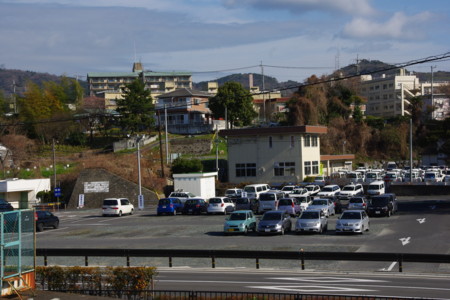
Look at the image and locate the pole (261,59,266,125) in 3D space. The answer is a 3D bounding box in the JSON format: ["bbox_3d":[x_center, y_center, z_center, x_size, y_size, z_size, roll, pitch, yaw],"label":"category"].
[{"bbox_3d":[7.821,-11.782,170.112,0.600,12.800,0.500,-2,-1,0],"label":"pole"}]

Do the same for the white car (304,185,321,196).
[{"bbox_3d":[9.921,4.915,97.016,1.550,1.500,3.750,-2,-1,20],"label":"white car"}]

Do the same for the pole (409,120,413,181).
[{"bbox_3d":[22.049,0.148,99.000,0.220,7.630,0.220,-2,-1,0],"label":"pole"}]

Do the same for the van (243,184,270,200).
[{"bbox_3d":[3.839,5.206,99.521,1.690,1.970,4.650,-2,-1,20],"label":"van"}]

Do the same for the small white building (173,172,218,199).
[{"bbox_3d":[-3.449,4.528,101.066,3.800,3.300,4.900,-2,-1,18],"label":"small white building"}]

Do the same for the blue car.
[{"bbox_3d":[-4.910,5.256,78.662,1.680,1.530,3.850,-2,-1,15],"label":"blue car"}]

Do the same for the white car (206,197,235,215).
[{"bbox_3d":[-0.446,5.567,83.317,1.690,1.600,3.950,-2,-1,14],"label":"white car"}]

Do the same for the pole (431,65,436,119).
[{"bbox_3d":[46.981,-13.104,190.132,0.350,12.600,0.350,-1,-1,0],"label":"pole"}]

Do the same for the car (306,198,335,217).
[{"bbox_3d":[8.890,5.351,77.316,1.700,1.520,4.400,-2,-1,15],"label":"car"}]

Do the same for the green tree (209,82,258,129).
[{"bbox_3d":[1.509,-8.759,163.000,9.000,8.760,8.400,-2,-1,0],"label":"green tree"}]

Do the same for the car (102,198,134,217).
[{"bbox_3d":[-10.679,5.722,84.219,1.695,1.770,4.630,-2,-1,12],"label":"car"}]

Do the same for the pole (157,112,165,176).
[{"bbox_3d":[-8.576,-0.776,113.000,0.280,9.130,0.280,-3,0,0],"label":"pole"}]

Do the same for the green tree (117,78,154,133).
[{"bbox_3d":[-15.951,-7.796,150.081,6.200,9.800,6.200,-2,-1,0],"label":"green tree"}]

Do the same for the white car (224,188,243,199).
[{"bbox_3d":[1.230,5.395,99.516,1.475,1.520,3.400,-2,-1,20],"label":"white car"}]

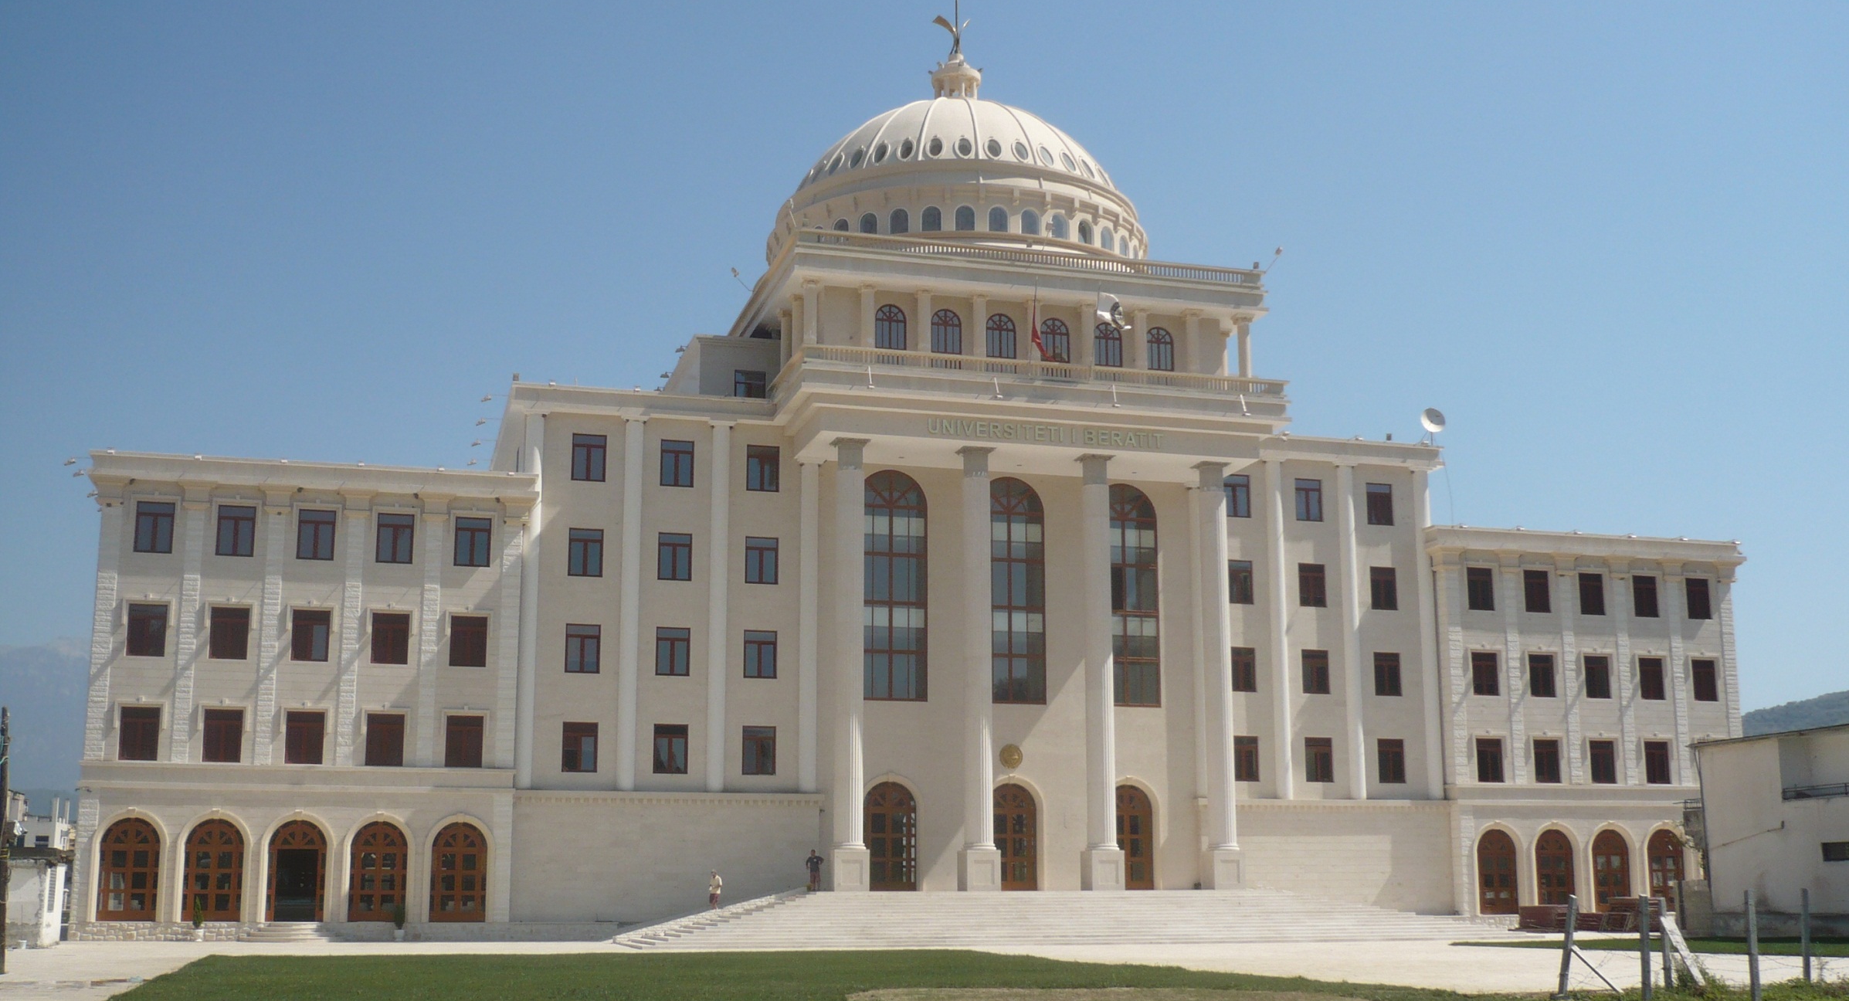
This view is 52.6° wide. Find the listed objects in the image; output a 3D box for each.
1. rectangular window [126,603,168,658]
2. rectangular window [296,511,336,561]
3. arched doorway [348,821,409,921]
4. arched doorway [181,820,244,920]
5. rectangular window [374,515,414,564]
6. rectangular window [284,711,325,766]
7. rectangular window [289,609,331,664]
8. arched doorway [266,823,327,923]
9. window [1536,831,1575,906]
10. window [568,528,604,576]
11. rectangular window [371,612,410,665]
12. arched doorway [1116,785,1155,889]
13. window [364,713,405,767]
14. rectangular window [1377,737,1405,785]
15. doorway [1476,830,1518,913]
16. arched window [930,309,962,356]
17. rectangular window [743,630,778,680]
[{"bbox_3d":[-32.172,5.342,77.312,1.551,2.211,0.200,3,-12,-15],"label":"rectangular window"},{"bbox_3d":[-26.362,1.491,81.177,1.512,2.156,0.200,3,-11,-16],"label":"rectangular window"},{"bbox_3d":[-21.977,14.978,75.322,2.258,4.040,0.300,3,-12,-15],"label":"arched doorway"},{"bbox_3d":[-29.479,15.298,77.618,2.275,4.145,0.250,3,-11,-16],"label":"arched doorway"},{"bbox_3d":[-22.328,1.641,79.114,1.444,2.077,0.200,3,-12,-16],"label":"rectangular window"},{"bbox_3d":[-25.771,9.882,77.745,1.490,2.140,0.200,3,-12,-15],"label":"rectangular window"},{"bbox_3d":[-25.810,5.709,78.597,1.490,2.140,0.200,3,-12,-15],"label":"rectangular window"},{"bbox_3d":[-24.994,14.784,74.515,2.258,4.040,0.300,3,-12,-15],"label":"arched doorway"},{"bbox_3d":[30.279,17.845,89.804,2.236,4.040,0.300,3,-12,-15],"label":"window"},{"bbox_3d":[-14.832,2.305,82.135,1.444,2.083,0.200,3,-12,-16],"label":"window"},{"bbox_3d":[-22.818,5.899,79.805,1.551,2.211,0.200,3,-12,-15],"label":"rectangular window"},{"bbox_3d":[9.466,15.613,86.573,2.481,4.768,0.300,3,-12,-16],"label":"arched doorway"},{"bbox_3d":[-22.018,9.808,76.375,1.454,2.100,0.180,3,-12,-15],"label":"window"},{"bbox_3d":[22.433,12.511,89.593,1.436,2.085,0.180,3,-12,-15],"label":"rectangular window"},{"bbox_3d":[28.819,18.681,94.162,2.164,4.153,0.250,3,-11,-16],"label":"doorway"},{"bbox_3d":[1.022,-7.446,85.317,1.400,2.630,0.200,3,-12,-15],"label":"arched window"},{"bbox_3d":[-7.294,6.885,83.419,1.444,2.083,0.200,3,-12,-16],"label":"rectangular window"}]

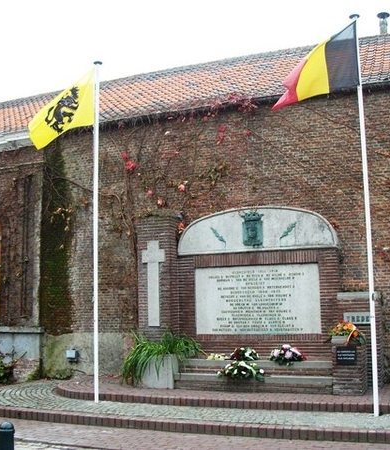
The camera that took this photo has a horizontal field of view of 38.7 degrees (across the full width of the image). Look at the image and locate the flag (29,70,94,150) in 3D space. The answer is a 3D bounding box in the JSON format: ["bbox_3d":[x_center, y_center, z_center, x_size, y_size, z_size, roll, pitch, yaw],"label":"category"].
[{"bbox_3d":[-2.395,-2.033,9.912,1.397,1.308,0.290,-4,-8,22],"label":"flag"}]

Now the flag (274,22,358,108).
[{"bbox_3d":[1.816,-2.432,8.506,1.332,1.184,0.290,-4,-8,22],"label":"flag"}]

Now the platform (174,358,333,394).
[{"bbox_3d":[1.000,2.523,9.336,2.594,0.486,0.600,-4,-8,20],"label":"platform"}]

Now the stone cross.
[{"bbox_3d":[-0.769,1.097,10.361,0.474,1.593,0.068,-4,-8,20],"label":"stone cross"}]

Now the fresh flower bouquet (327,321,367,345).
[{"bbox_3d":[2.433,1.724,8.855,0.616,0.381,0.407,-4,-8,20],"label":"fresh flower bouquet"}]

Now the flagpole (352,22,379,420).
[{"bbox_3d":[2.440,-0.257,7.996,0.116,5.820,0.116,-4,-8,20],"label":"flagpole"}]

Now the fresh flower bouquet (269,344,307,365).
[{"bbox_3d":[1.551,2.153,9.185,0.621,0.330,0.387,-4,-8,20],"label":"fresh flower bouquet"}]

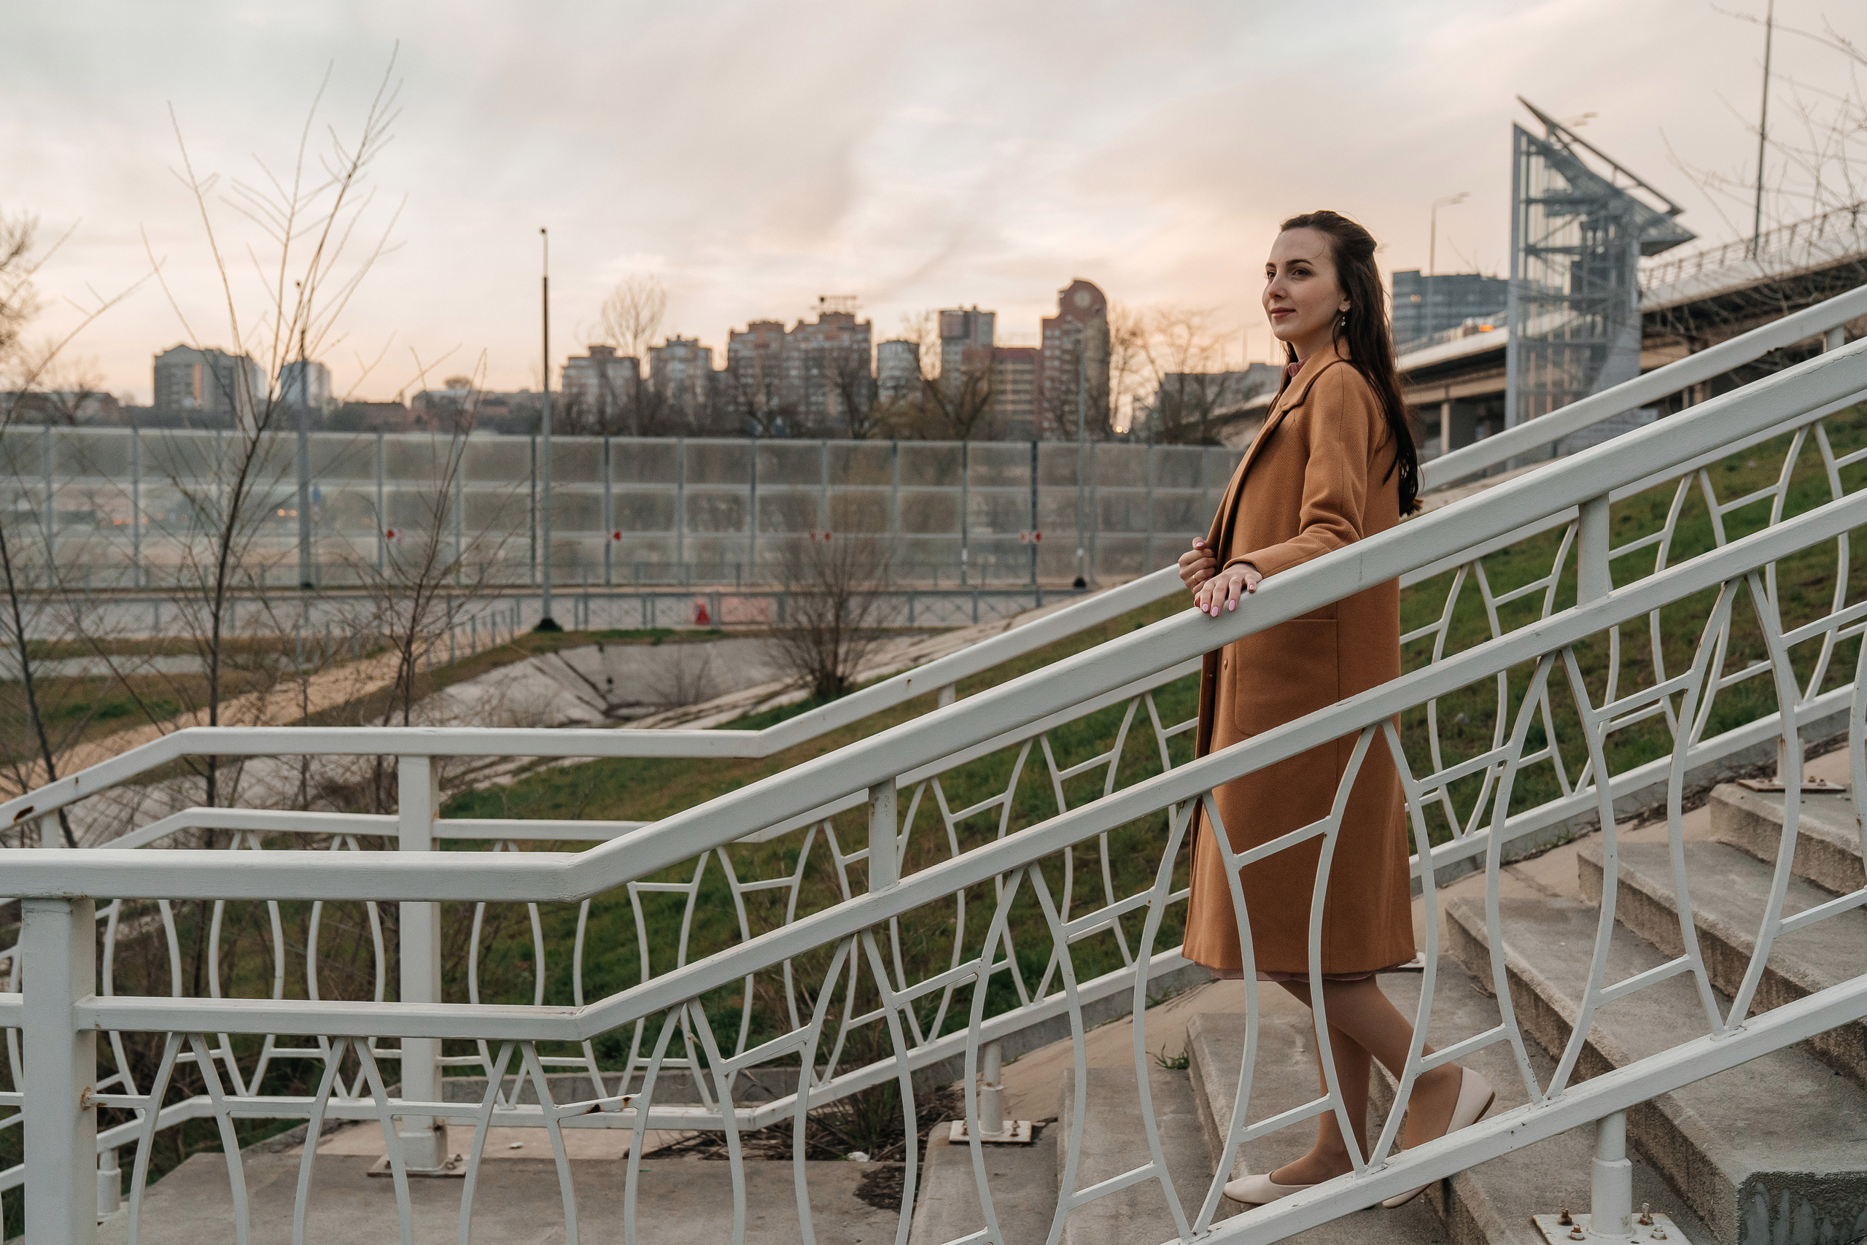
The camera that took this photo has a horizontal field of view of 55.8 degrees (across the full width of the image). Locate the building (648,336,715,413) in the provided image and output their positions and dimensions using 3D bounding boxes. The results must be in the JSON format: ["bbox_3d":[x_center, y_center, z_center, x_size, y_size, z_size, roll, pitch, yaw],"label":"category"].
[{"bbox_3d":[-79.914,-66.430,560.000,21.000,48.140,18.000,0,2,-6],"label":"building"}]

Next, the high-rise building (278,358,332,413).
[{"bbox_3d":[-227.664,-70.894,640.000,18.000,48.140,18.000,-1,3,-30],"label":"high-rise building"}]

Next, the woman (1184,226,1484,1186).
[{"bbox_3d":[0.676,0.148,3.000,0.540,1.690,0.500,0,2,-10],"label":"woman"}]

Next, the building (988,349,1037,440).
[{"bbox_3d":[23.230,-59.965,520.000,15.000,41.270,16.000,0,2,6],"label":"building"}]

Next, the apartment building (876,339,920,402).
[{"bbox_3d":[-11.553,-67.145,570.000,15.000,48.060,16.000,0,2,0],"label":"apartment building"}]

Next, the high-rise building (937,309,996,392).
[{"bbox_3d":[11.354,-77.403,610.000,20.000,62.530,18.000,0,2,6],"label":"high-rise building"}]

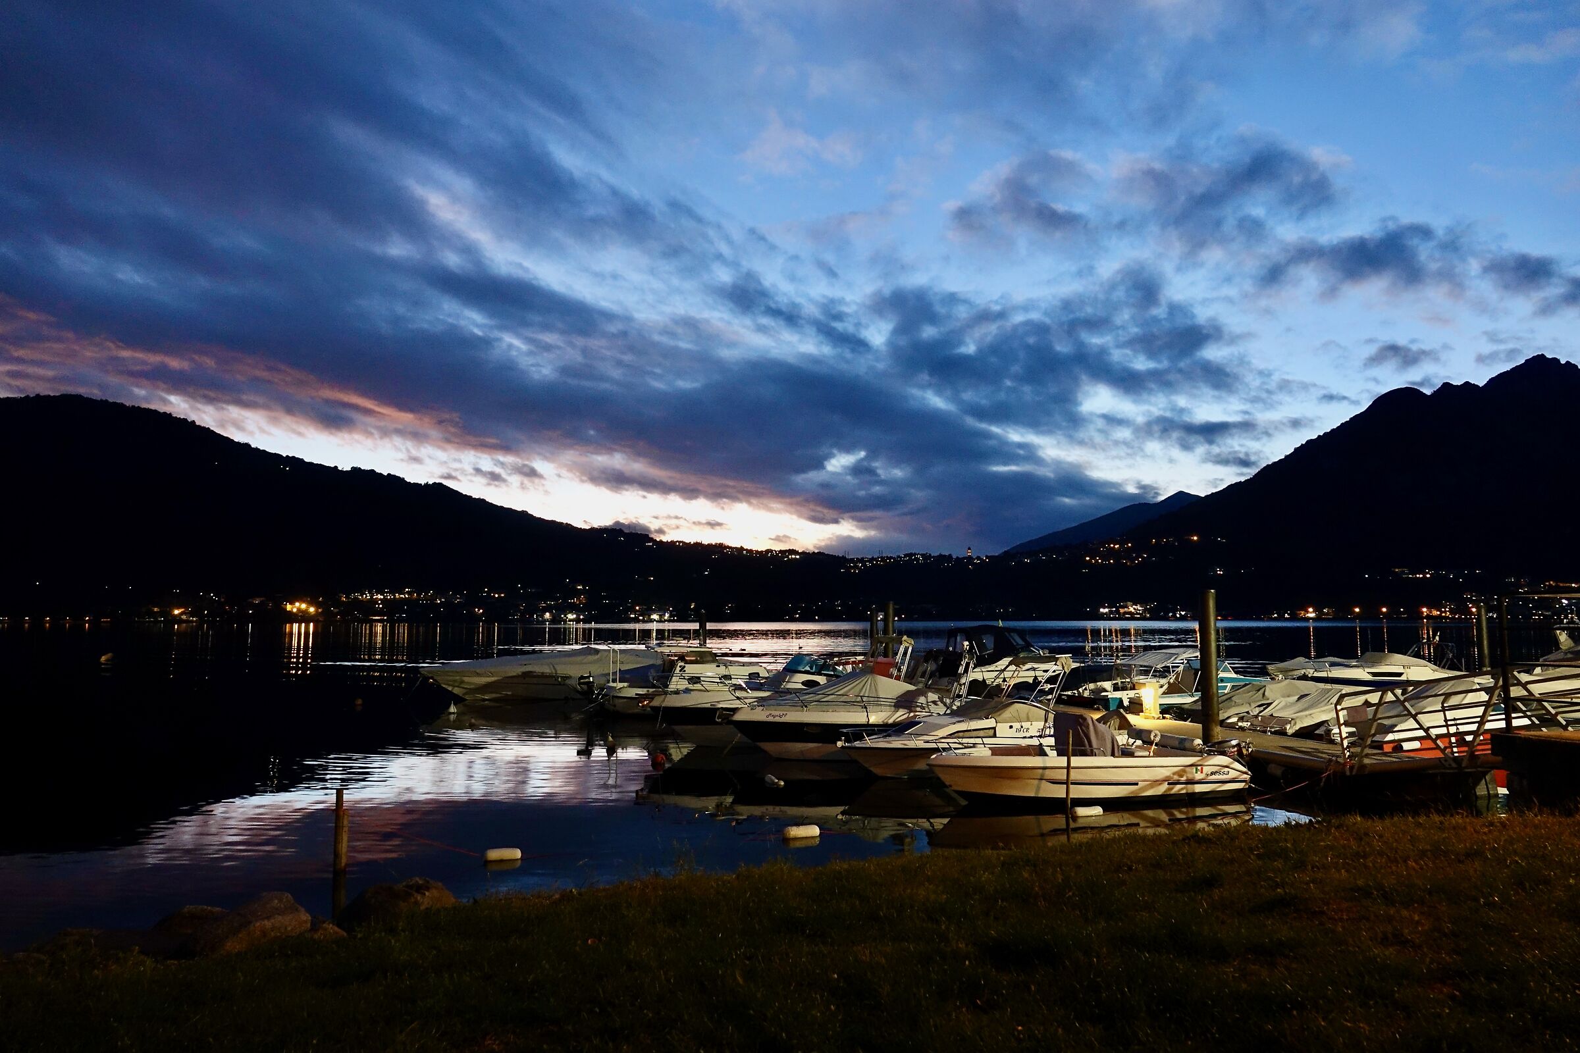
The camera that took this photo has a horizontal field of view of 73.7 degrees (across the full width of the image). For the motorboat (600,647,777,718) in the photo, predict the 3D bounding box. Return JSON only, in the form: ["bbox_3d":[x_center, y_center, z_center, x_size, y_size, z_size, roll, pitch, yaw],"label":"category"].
[{"bbox_3d":[-2.757,4.909,33.439,6.300,2.100,2.300,1,-5,-14],"label":"motorboat"}]

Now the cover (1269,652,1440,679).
[{"bbox_3d":[19.527,4.799,36.221,5.400,0.900,2.100,1,-5,-14],"label":"cover"}]

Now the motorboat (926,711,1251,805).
[{"bbox_3d":[4.726,3.836,17.776,5.250,1.430,2.100,1,-5,-14],"label":"motorboat"}]

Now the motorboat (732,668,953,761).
[{"bbox_3d":[1.813,4.088,22.653,6.050,1.770,2.300,1,-5,-14],"label":"motorboat"}]

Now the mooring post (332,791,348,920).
[{"bbox_3d":[-5.244,3.776,12.281,0.160,1.400,0.150,0,-5,0],"label":"mooring post"}]

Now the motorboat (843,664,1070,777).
[{"bbox_3d":[3.669,3.694,20.015,5.600,2.100,2.200,1,-5,-14],"label":"motorboat"}]

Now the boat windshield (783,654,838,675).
[{"bbox_3d":[0.520,3.312,25.104,1.000,0.450,1.800,1,-5,-14],"label":"boat windshield"}]

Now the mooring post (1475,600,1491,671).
[{"bbox_3d":[28.825,4.750,43.753,0.290,3.000,0.290,0,-5,0],"label":"mooring post"}]

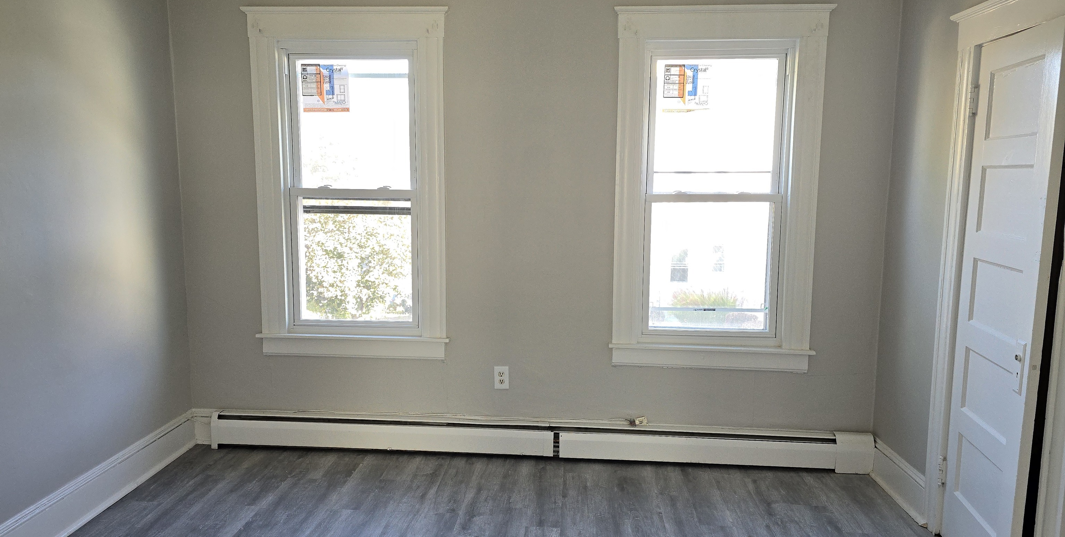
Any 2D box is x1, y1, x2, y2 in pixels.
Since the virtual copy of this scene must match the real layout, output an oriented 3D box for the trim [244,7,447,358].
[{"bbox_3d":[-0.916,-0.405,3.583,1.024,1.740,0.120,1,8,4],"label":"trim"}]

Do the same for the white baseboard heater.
[{"bbox_3d":[-0.010,0.884,3.649,3.382,0.198,0.077,1,8,4],"label":"white baseboard heater"}]

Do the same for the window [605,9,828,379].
[{"bbox_3d":[0.892,-0.362,3.468,1.020,1.752,0.135,1,8,4],"label":"window"}]

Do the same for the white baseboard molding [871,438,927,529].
[{"bbox_3d":[1.681,0.946,3.243,0.040,0.215,0.570,1,8,4],"label":"white baseboard molding"}]

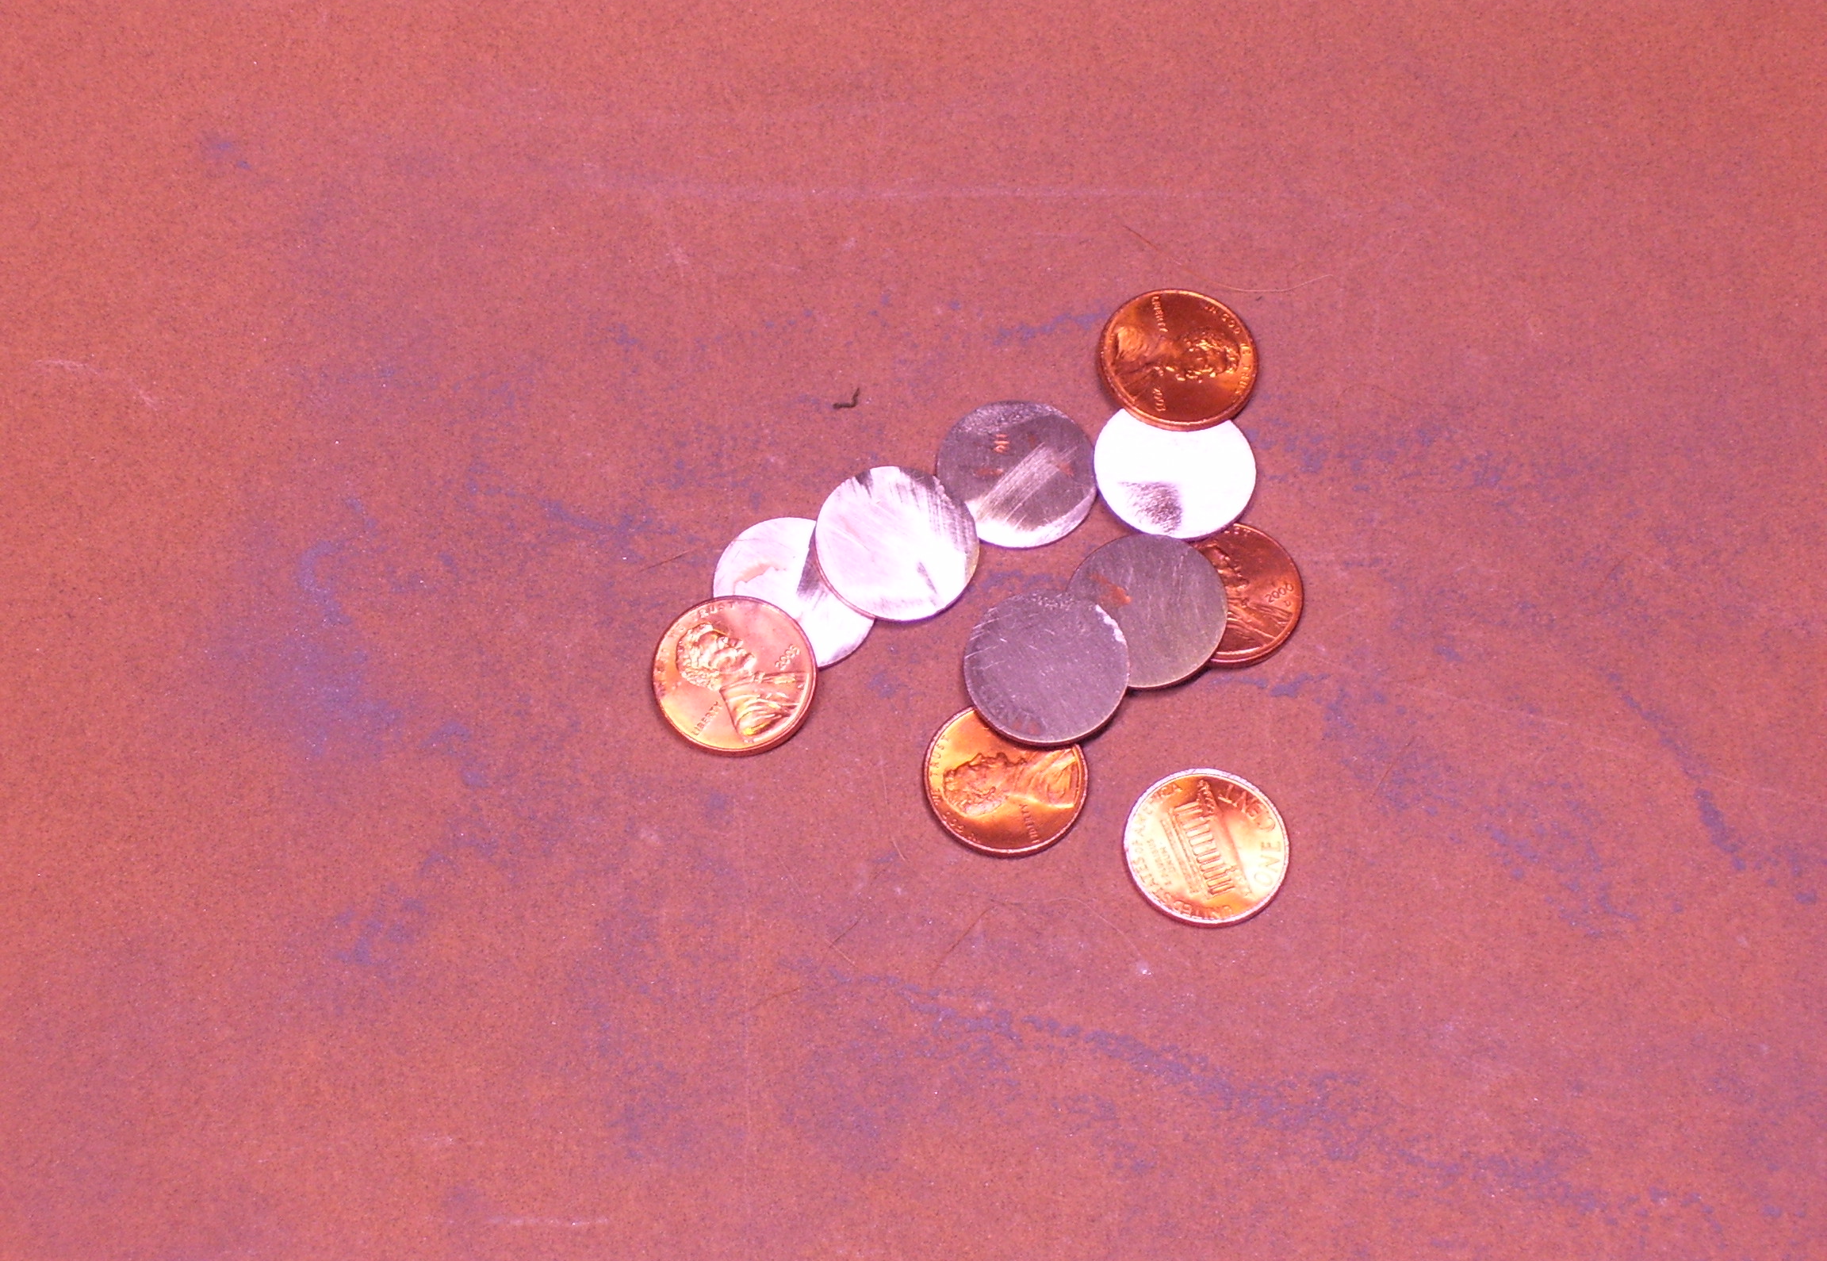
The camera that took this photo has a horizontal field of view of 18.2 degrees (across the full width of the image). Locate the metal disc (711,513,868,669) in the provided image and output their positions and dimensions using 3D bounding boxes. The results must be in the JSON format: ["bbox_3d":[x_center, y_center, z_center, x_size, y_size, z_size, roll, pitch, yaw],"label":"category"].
[{"bbox_3d":[-0.014,-0.004,0.664,0.019,0.001,0.019,0,68,-6],"label":"metal disc"}]

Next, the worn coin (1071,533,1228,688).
[{"bbox_3d":[0.027,-0.002,0.666,0.019,0.001,0.019,0,70,1],"label":"worn coin"}]

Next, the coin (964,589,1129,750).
[{"bbox_3d":[0.015,0.004,0.661,0.019,0.001,0.019,0,69,-1],"label":"coin"}]

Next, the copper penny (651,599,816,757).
[{"bbox_3d":[-0.021,0.005,0.658,0.019,0.002,0.019,0,69,0],"label":"copper penny"}]

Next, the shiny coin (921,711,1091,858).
[{"bbox_3d":[0.011,0.017,0.658,0.019,0.002,0.019,0,68,-6],"label":"shiny coin"}]

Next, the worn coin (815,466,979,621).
[{"bbox_3d":[-0.002,-0.010,0.666,0.019,0.001,0.019,0,71,-7],"label":"worn coin"}]

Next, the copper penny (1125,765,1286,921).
[{"bbox_3d":[0.034,0.025,0.657,0.019,0.002,0.019,0,68,-6],"label":"copper penny"}]

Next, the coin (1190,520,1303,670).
[{"bbox_3d":[0.036,-0.004,0.668,0.019,0.002,0.019,0,64,-5],"label":"coin"}]

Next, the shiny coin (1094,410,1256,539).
[{"bbox_3d":[0.031,-0.019,0.674,0.019,0.001,0.019,0,64,-4],"label":"shiny coin"}]

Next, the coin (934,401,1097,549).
[{"bbox_3d":[0.012,-0.018,0.673,0.019,0.001,0.019,0,68,-6],"label":"coin"}]

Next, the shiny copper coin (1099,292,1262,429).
[{"bbox_3d":[0.032,-0.032,0.679,0.019,0.002,0.019,0,63,-5],"label":"shiny copper coin"}]

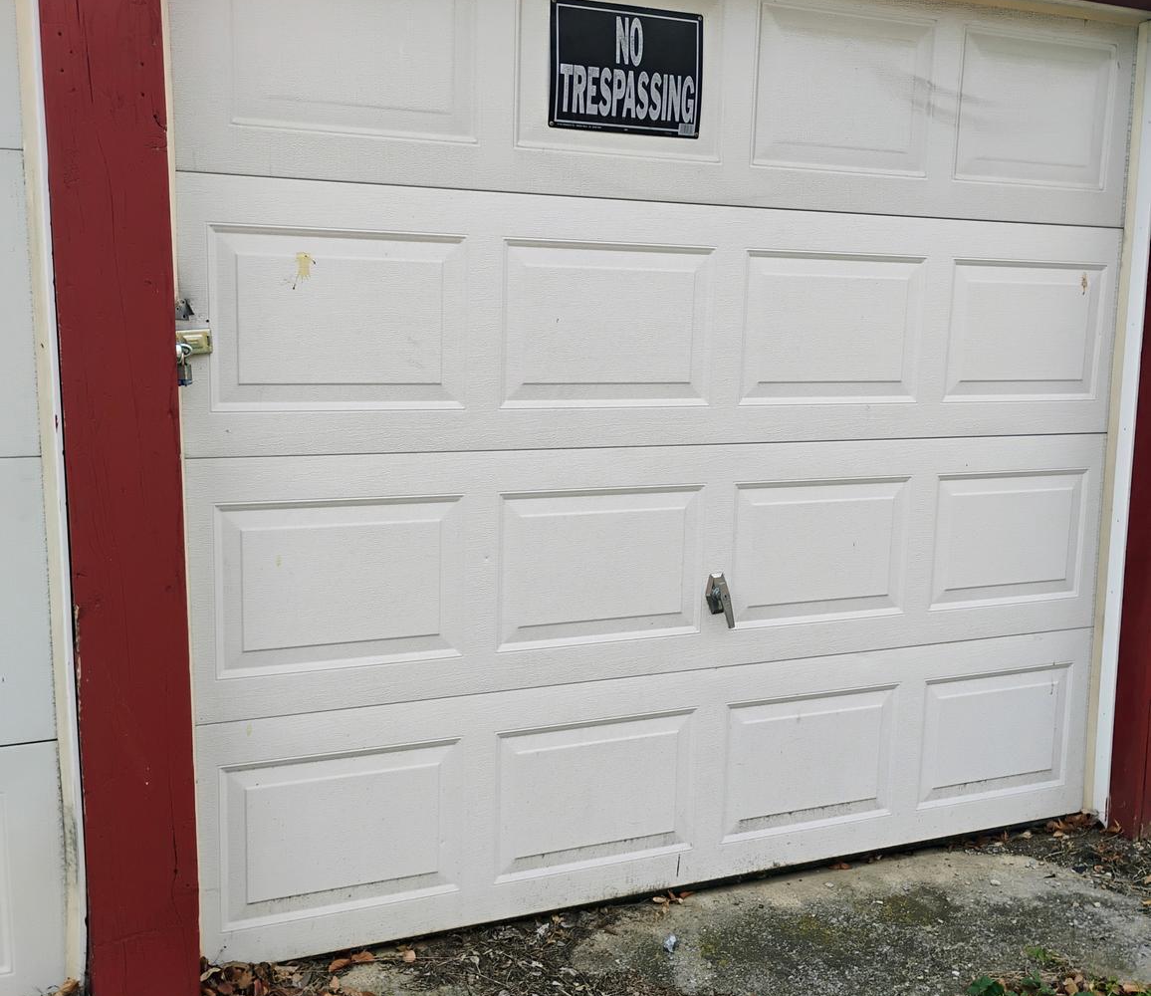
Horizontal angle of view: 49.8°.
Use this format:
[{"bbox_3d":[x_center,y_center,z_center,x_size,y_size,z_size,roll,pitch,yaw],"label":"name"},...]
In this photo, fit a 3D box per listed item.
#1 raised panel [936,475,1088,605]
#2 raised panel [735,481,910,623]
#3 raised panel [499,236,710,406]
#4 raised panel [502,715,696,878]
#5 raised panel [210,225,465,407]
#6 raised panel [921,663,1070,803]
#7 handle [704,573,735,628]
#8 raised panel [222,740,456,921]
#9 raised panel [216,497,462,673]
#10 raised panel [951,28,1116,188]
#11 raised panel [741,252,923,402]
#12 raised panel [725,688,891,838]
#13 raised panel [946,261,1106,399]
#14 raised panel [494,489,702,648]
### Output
[{"bbox_3d":[1.139,0.106,3.242,0.490,0.337,0.020,-3,10,-24],"label":"raised panel"},{"bbox_3d":[0.603,0.130,3.004,0.490,0.337,0.020,-3,10,-24],"label":"raised panel"},{"bbox_3d":[0.078,-0.372,2.684,0.493,0.341,0.020,-3,10,-24],"label":"raised panel"},{"bbox_3d":[0.052,0.677,2.849,0.501,0.339,0.025,-2,9,-24],"label":"raised panel"},{"bbox_3d":[-0.458,-0.348,2.446,0.493,0.341,0.020,-3,10,-24],"label":"raised panel"},{"bbox_3d":[1.127,0.631,3.322,0.501,0.339,0.025,-2,9,-24],"label":"raised panel"},{"bbox_3d":[0.341,0.235,2.875,0.046,0.115,0.056,-3,10,-24],"label":"handle"},{"bbox_3d":[-0.485,0.701,2.612,0.501,0.339,0.025,-2,9,-24],"label":"raised panel"},{"bbox_3d":[-0.470,0.177,2.528,0.490,0.337,0.020,-3,10,-24],"label":"raised panel"},{"bbox_3d":[1.144,-0.957,3.072,0.492,0.363,0.025,-2,9,-24],"label":"raised panel"},{"bbox_3d":[0.615,-0.395,2.921,0.493,0.341,0.020,-3,10,-24],"label":"raised panel"},{"bbox_3d":[0.589,0.654,3.085,0.501,0.339,0.025,-2,9,-24],"label":"raised panel"},{"bbox_3d":[1.151,-0.420,3.162,0.507,0.350,0.025,-2,9,-24],"label":"raised panel"},{"bbox_3d":[0.066,0.153,2.766,0.490,0.337,0.020,-3,10,-24],"label":"raised panel"}]

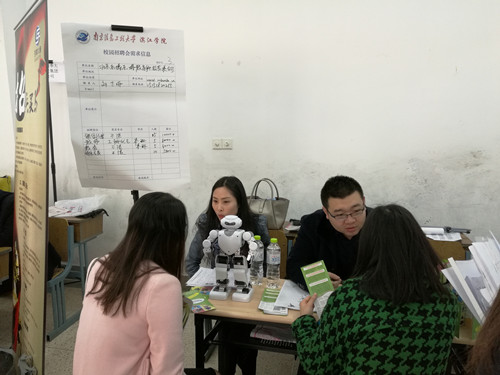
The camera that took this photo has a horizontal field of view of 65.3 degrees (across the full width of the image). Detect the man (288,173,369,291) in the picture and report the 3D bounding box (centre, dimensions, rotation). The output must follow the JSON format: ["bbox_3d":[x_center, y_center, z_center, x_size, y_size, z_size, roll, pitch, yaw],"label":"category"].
[{"bbox_3d":[0.410,0.553,1.995,0.540,1.300,0.720,0,11,0],"label":"man"}]

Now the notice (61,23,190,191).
[{"bbox_3d":[-0.626,-0.394,2.012,0.600,0.830,0.030,1,11,3],"label":"notice"}]

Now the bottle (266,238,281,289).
[{"bbox_3d":[0.117,0.364,1.883,0.066,0.245,0.066,2,11,11],"label":"bottle"}]

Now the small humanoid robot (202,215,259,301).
[{"bbox_3d":[-0.086,0.313,1.770,0.235,0.388,0.128,2,11,12],"label":"small humanoid robot"}]

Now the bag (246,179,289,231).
[{"bbox_3d":[0.114,0.110,2.876,0.360,0.357,0.170,3,12,14],"label":"bag"}]

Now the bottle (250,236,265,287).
[{"bbox_3d":[0.037,0.357,1.916,0.066,0.245,0.066,2,11,11],"label":"bottle"}]

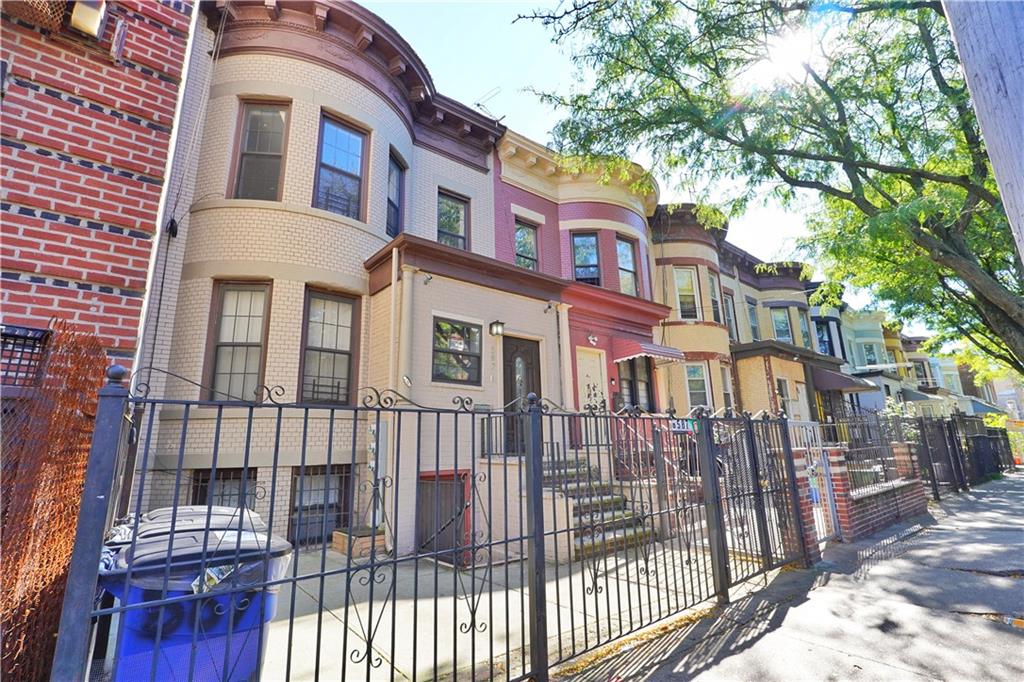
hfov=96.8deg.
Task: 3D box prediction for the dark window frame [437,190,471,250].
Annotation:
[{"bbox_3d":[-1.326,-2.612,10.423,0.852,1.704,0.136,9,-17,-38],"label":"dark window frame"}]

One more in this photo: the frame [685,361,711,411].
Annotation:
[{"bbox_3d":[5.913,1.545,14.361,0.770,1.730,0.160,0,-13,-7],"label":"frame"}]

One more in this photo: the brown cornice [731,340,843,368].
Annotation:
[{"bbox_3d":[10.419,0.804,16.925,6.950,0.570,1.400,9,-16,-37],"label":"brown cornice"}]

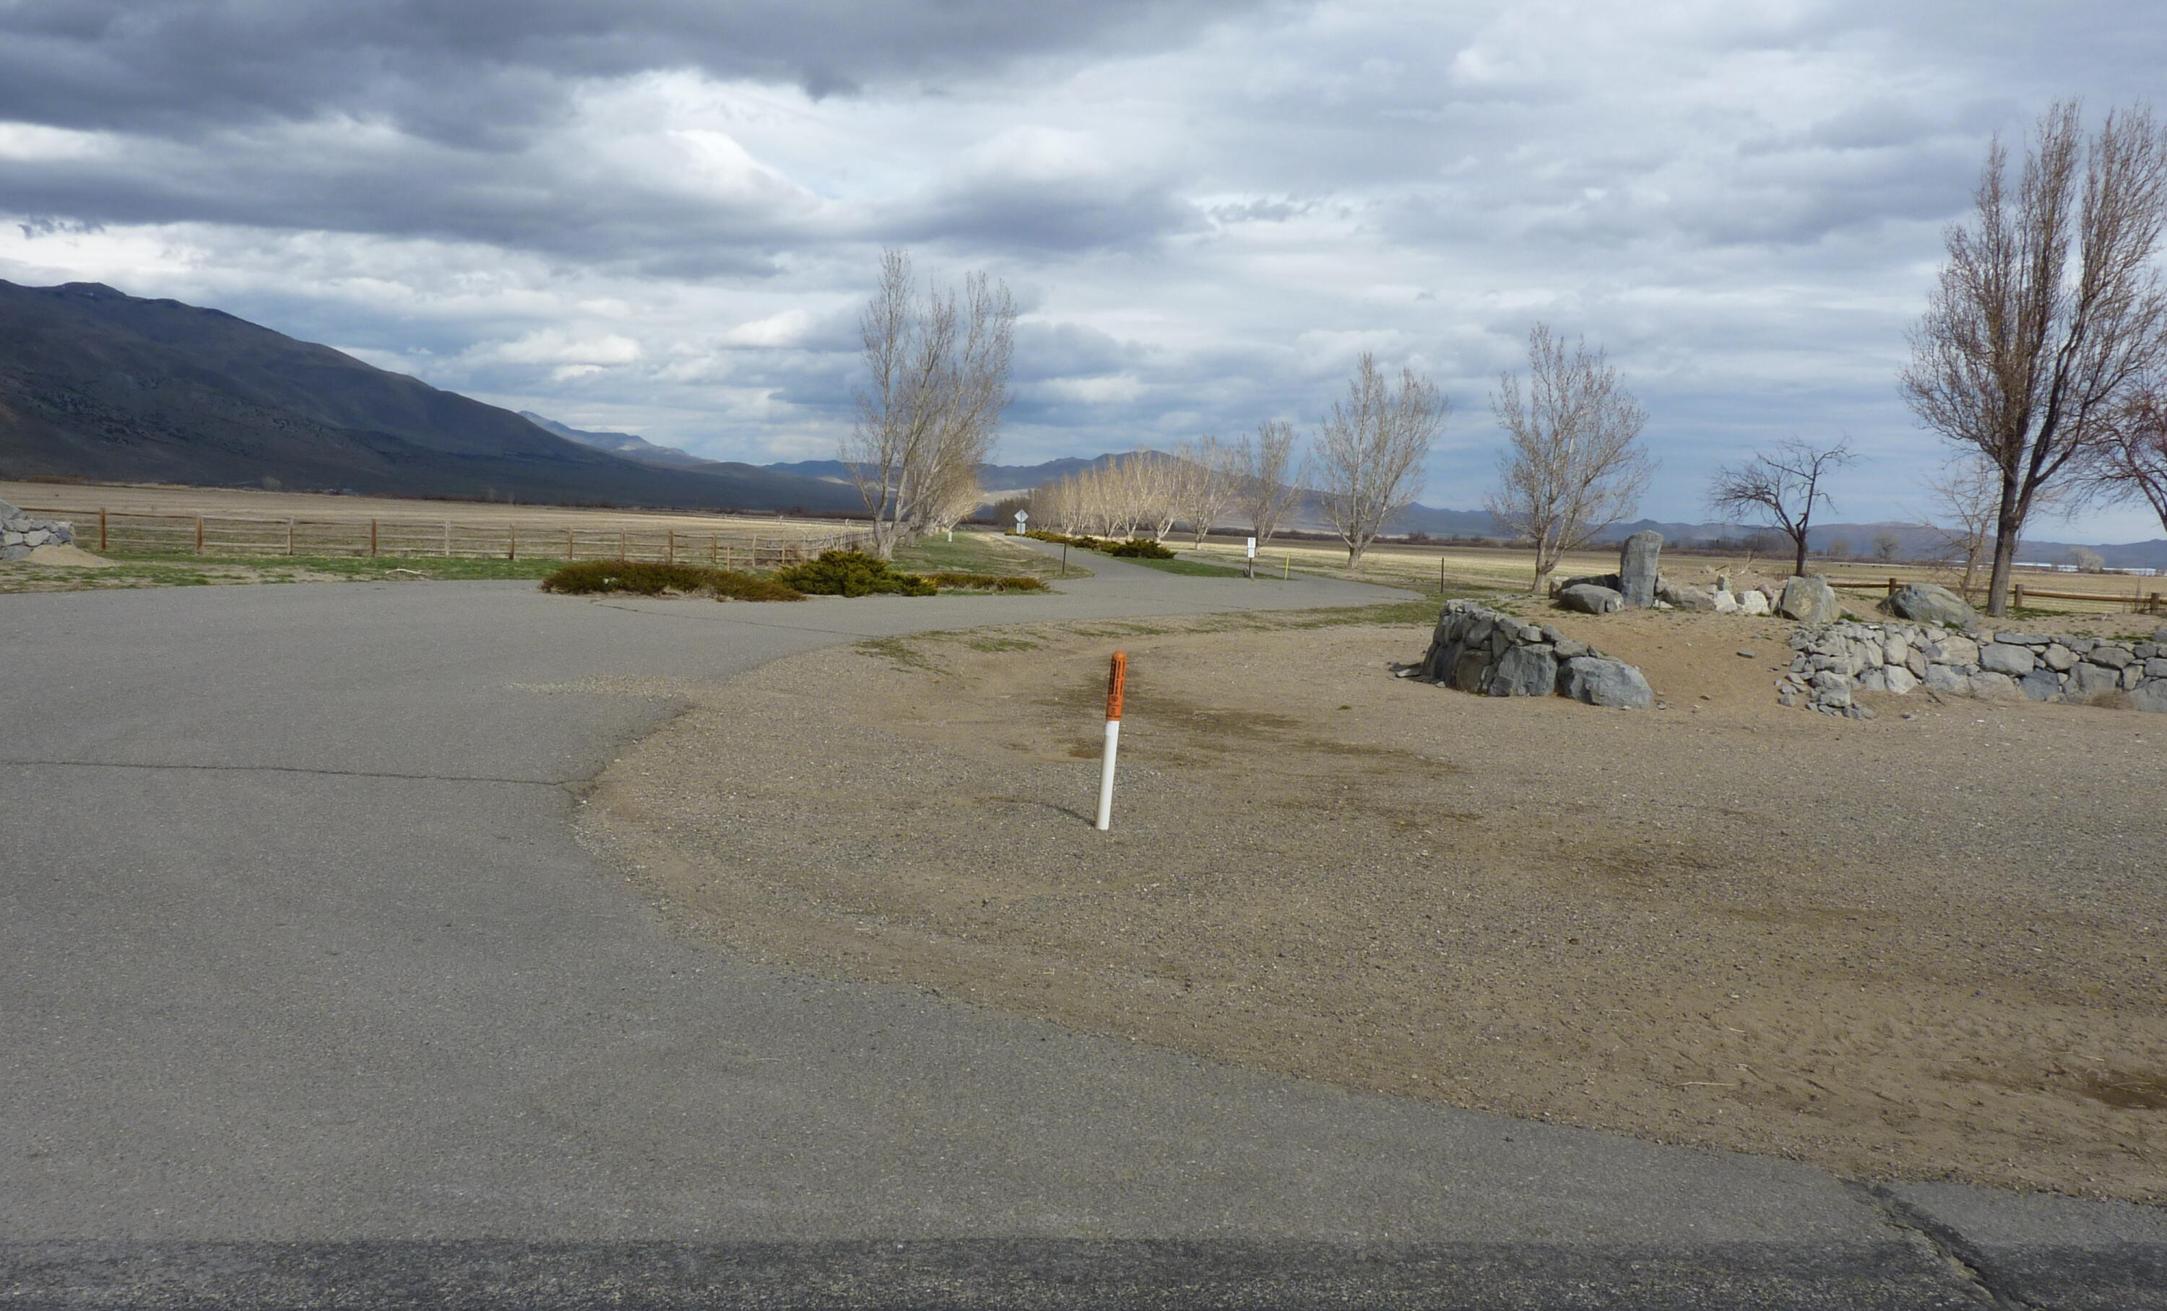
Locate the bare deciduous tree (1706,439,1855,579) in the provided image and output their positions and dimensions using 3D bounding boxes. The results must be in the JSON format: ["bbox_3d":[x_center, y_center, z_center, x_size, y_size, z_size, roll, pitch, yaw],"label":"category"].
[{"bbox_3d":[11.540,-2.230,28.000,2.468,2.692,2.300,4,5,22],"label":"bare deciduous tree"}]

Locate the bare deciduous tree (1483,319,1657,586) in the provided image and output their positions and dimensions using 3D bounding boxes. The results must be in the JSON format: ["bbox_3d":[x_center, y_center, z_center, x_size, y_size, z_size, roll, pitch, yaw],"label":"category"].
[{"bbox_3d":[16.931,-6.885,59.000,5.909,9.455,5.700,4,5,16],"label":"bare deciduous tree"}]

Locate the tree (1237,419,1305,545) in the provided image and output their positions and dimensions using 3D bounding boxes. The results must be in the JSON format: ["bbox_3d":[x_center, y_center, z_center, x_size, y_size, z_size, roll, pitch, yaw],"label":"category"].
[{"bbox_3d":[12.949,-11.660,117.000,4.922,9.375,4.600,3,4,6],"label":"tree"}]

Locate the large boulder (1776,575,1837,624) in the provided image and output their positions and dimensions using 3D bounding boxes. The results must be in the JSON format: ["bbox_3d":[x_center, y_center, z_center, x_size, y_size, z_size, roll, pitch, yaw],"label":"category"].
[{"bbox_3d":[8.659,-0.647,20.200,0.711,0.596,0.600,2,4,0],"label":"large boulder"}]

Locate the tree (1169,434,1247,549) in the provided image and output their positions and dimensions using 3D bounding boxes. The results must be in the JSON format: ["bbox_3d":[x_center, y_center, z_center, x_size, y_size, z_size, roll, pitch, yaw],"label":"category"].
[{"bbox_3d":[10.529,-14.112,146.000,6.873,9.944,6.300,3,4,4],"label":"tree"}]

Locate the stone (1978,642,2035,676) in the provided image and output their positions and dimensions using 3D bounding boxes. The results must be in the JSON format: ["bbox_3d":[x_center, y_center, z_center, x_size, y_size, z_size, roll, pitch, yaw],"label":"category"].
[{"bbox_3d":[11.588,0.048,21.200,0.669,0.414,0.420,2,4,0],"label":"stone"}]

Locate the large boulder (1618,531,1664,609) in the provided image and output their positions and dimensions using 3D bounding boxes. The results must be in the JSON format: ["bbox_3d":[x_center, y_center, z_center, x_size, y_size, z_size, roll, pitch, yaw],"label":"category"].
[{"bbox_3d":[6.979,-1.073,21.100,0.496,0.962,0.420,2,4,0],"label":"large boulder"}]

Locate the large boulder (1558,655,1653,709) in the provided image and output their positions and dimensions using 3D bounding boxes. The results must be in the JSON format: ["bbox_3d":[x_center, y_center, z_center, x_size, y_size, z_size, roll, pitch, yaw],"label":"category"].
[{"bbox_3d":[5.624,0.292,18.200,0.939,0.537,0.700,2,4,0],"label":"large boulder"}]

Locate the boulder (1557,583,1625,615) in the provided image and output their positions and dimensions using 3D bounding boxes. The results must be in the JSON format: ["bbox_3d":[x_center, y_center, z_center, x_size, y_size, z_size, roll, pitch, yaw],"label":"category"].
[{"bbox_3d":[5.910,-0.651,19.700,0.731,0.337,0.500,2,4,0],"label":"boulder"}]

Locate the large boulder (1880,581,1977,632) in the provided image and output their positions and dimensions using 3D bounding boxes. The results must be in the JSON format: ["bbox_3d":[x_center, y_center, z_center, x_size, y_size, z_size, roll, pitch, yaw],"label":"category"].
[{"bbox_3d":[10.796,-0.617,21.600,1.172,0.617,0.800,2,4,0],"label":"large boulder"}]

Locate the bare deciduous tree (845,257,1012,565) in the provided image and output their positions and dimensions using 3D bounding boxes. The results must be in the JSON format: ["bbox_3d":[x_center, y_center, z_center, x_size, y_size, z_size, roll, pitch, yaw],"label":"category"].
[{"bbox_3d":[-6.107,-9.982,67.000,6.778,12.448,6.500,2,4,-5],"label":"bare deciduous tree"}]

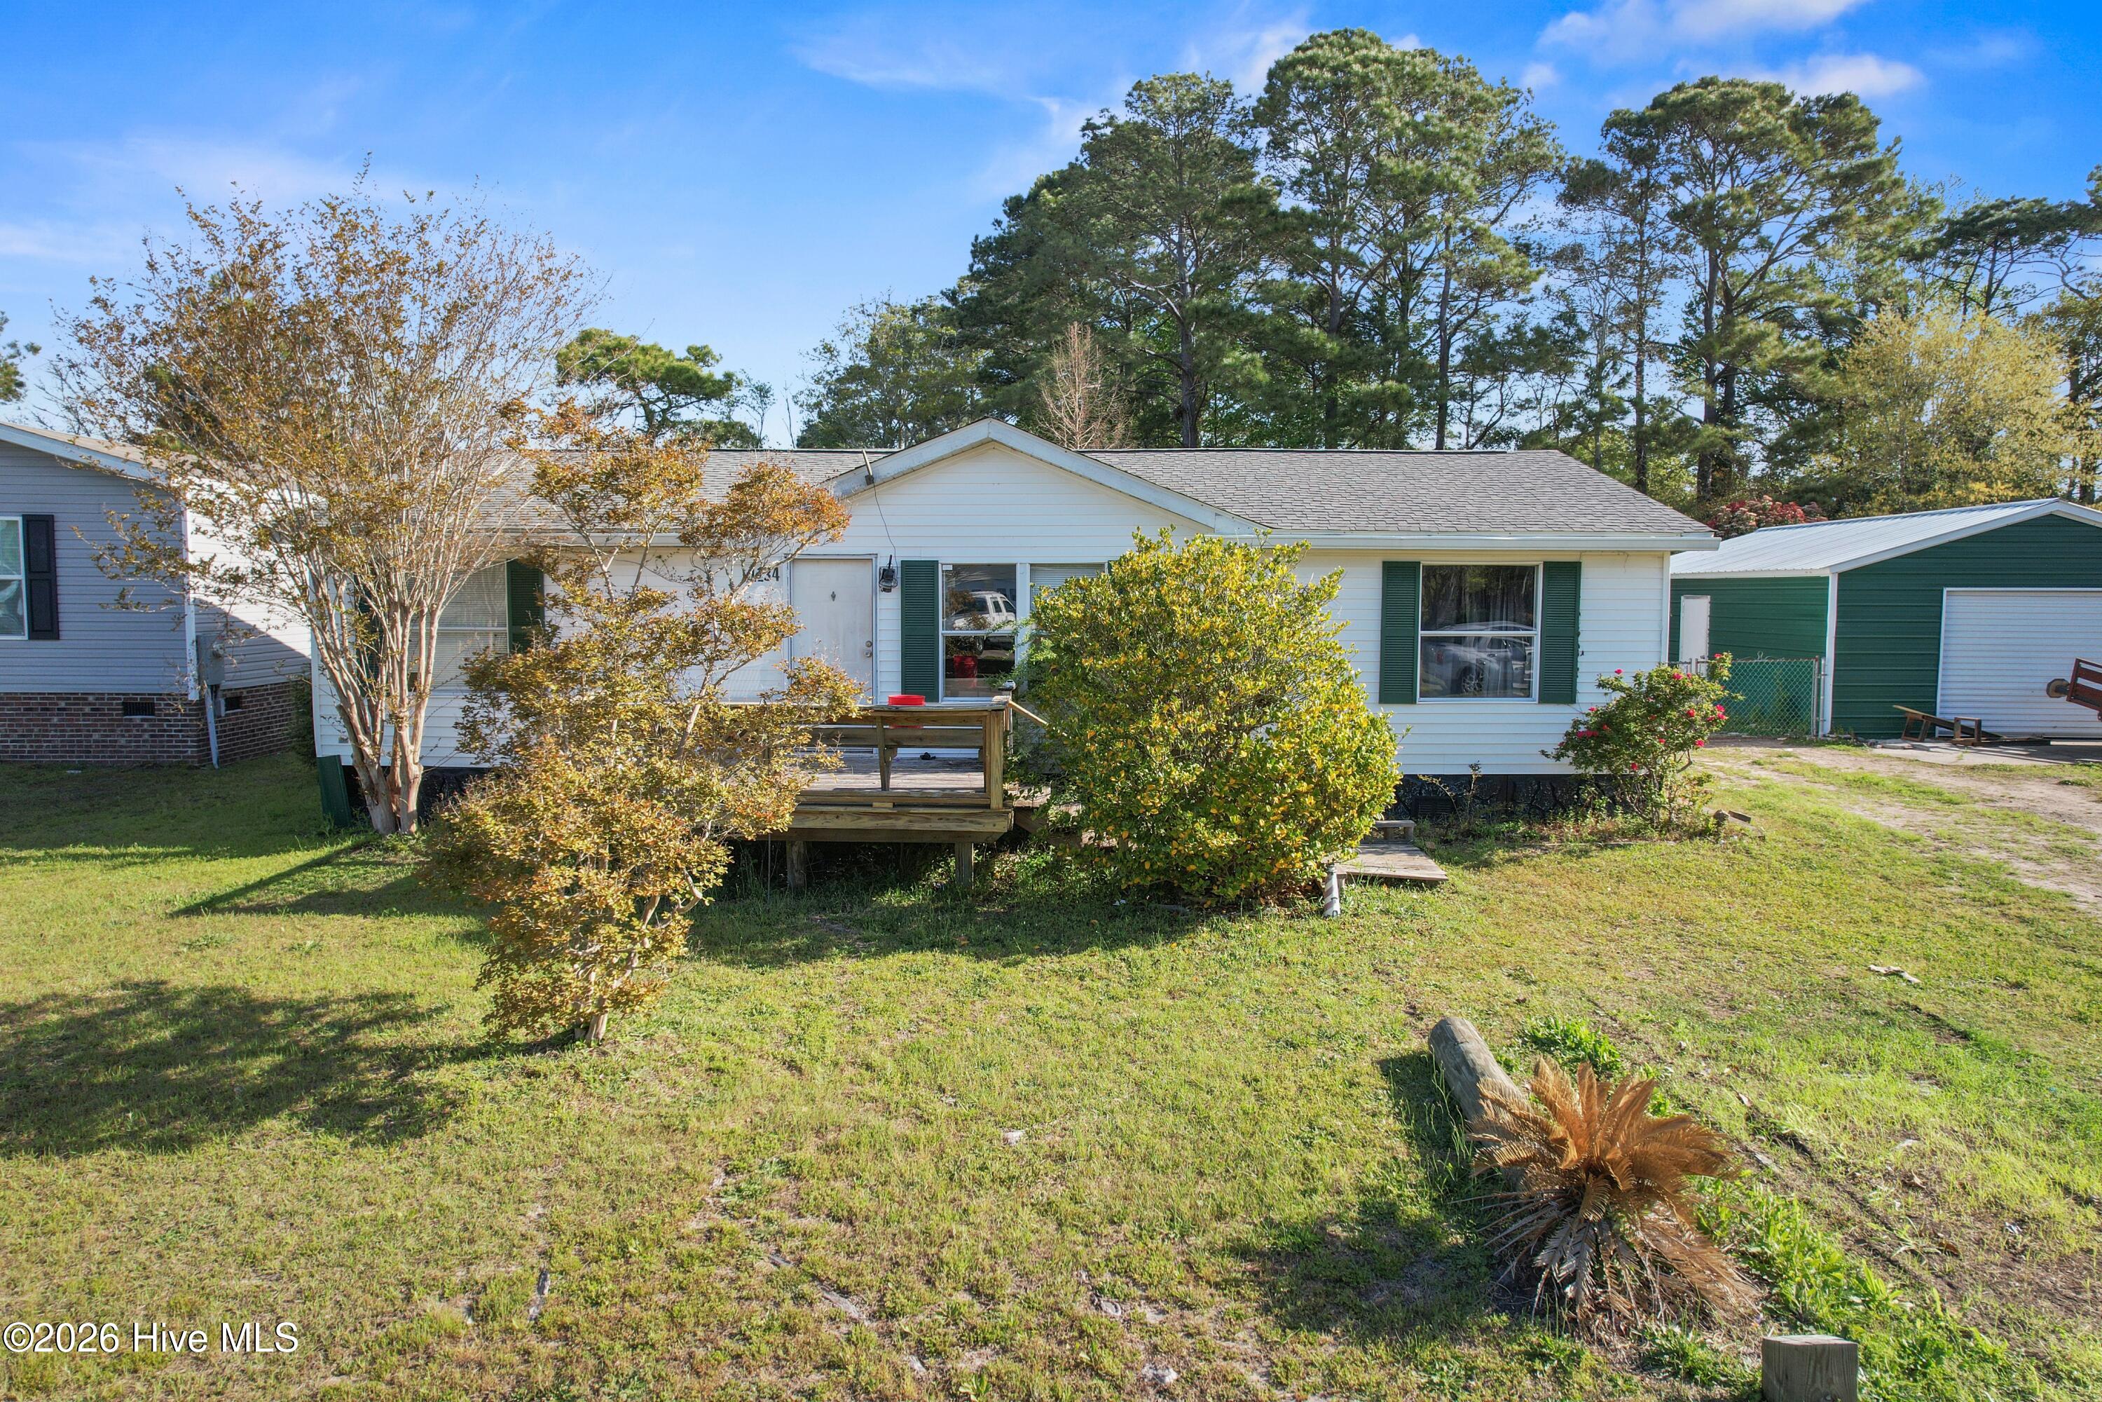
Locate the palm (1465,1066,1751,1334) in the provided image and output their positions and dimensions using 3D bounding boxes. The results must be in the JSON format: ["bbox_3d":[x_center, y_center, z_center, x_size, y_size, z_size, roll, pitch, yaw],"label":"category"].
[{"bbox_3d":[1.799,1.456,4.172,0.930,0.630,1.000,0,4,1],"label":"palm"}]

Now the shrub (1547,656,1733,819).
[{"bbox_3d":[5.527,0.422,12.037,1.680,1.630,1.400,0,4,1],"label":"shrub"}]

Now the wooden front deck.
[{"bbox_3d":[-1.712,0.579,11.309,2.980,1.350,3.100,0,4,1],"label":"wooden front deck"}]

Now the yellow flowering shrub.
[{"bbox_3d":[1.256,-0.007,10.148,2.900,2.710,2.600,0,4,1],"label":"yellow flowering shrub"}]

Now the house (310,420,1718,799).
[{"bbox_3d":[-0.587,-1.179,16.676,14.110,4.120,8.400,0,4,1],"label":"house"}]

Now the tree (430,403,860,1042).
[{"bbox_3d":[-1.959,0.088,6.142,2.070,3.050,1.850,0,4,1],"label":"tree"}]

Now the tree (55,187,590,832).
[{"bbox_3d":[-6.647,-1.699,11.663,4.930,5.800,4.400,0,4,1],"label":"tree"}]

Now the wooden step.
[{"bbox_3d":[2.460,1.296,10.011,0.990,0.140,1.300,0,4,1],"label":"wooden step"}]

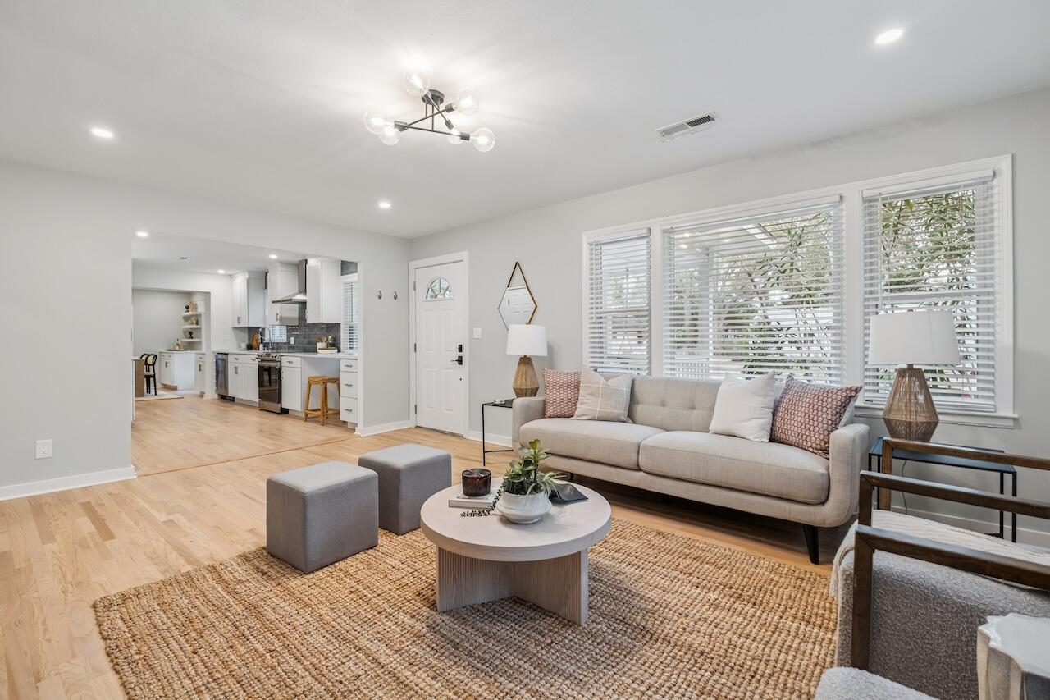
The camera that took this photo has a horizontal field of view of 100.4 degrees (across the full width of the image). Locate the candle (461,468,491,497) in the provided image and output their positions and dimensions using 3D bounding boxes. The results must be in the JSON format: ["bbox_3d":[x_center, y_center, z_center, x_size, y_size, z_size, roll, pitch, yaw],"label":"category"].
[{"bbox_3d":[-0.214,0.584,1.933,0.123,0.088,0.123,0,1,0],"label":"candle"}]

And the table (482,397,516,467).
[{"bbox_3d":[-0.032,0.750,3.881,0.490,0.550,0.490,1,1,39],"label":"table"}]

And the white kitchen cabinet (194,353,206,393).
[{"bbox_3d":[-6.492,0.453,9.243,0.800,0.800,0.600,1,1,39],"label":"white kitchen cabinet"}]

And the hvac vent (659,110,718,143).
[{"bbox_3d":[1.017,-1.388,2.746,0.370,0.020,0.170,1,1,39],"label":"hvac vent"}]

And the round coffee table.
[{"bbox_3d":[-0.036,0.855,1.871,0.794,0.385,0.794,0,1,0],"label":"round coffee table"}]

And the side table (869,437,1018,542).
[{"bbox_3d":[2.018,0.776,2.146,0.482,0.550,0.490,1,1,43],"label":"side table"}]

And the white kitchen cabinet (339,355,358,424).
[{"bbox_3d":[-2.005,0.544,5.656,0.405,0.865,0.610,1,1,39],"label":"white kitchen cabinet"}]

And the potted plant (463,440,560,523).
[{"bbox_3d":[-0.045,0.511,1.724,0.365,0.310,0.260,0,1,0],"label":"potted plant"}]

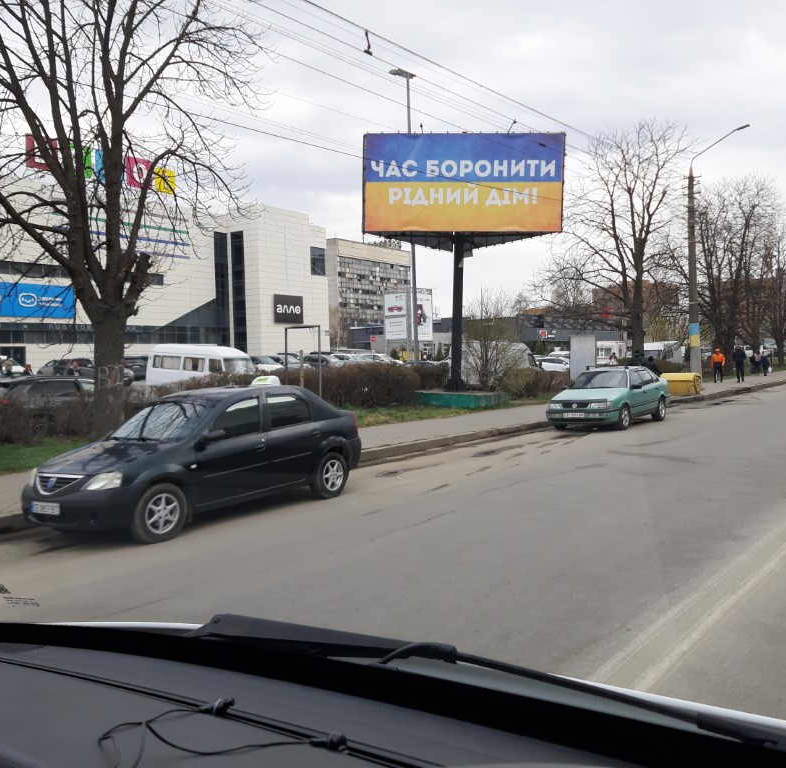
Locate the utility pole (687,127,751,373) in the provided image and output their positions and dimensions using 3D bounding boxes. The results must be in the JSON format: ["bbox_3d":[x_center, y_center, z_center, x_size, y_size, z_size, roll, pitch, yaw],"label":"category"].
[{"bbox_3d":[14.387,-5.541,35.063,2.600,11.260,0.480,0,2,38],"label":"utility pole"}]

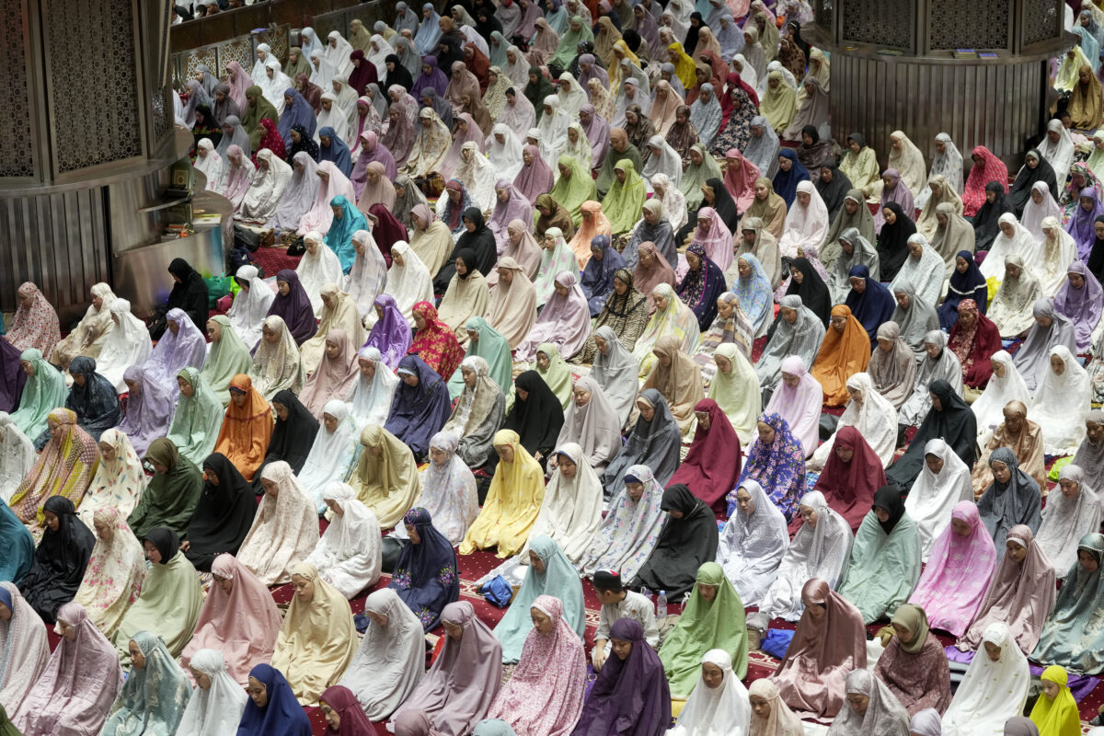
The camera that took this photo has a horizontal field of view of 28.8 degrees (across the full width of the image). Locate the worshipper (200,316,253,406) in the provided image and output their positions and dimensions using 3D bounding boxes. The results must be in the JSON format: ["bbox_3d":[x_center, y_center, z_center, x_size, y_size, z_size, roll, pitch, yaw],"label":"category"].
[{"bbox_3d":[-2.894,-0.089,18.762,0.488,0.781,0.636,10,22,30],"label":"worshipper"}]

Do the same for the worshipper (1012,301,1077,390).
[{"bbox_3d":[4.311,-0.225,18.741,0.530,0.790,0.697,10,22,30],"label":"worshipper"}]

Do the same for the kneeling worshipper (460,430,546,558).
[{"bbox_3d":[-0.349,0.875,16.466,0.510,0.830,0.720,7,19,24],"label":"kneeling worshipper"}]

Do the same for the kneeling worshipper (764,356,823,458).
[{"bbox_3d":[2.133,0.293,18.901,0.453,0.825,0.666,10,21,29],"label":"kneeling worshipper"}]

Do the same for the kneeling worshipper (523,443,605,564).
[{"bbox_3d":[0.091,0.944,15.502,0.532,0.818,0.702,10,22,30],"label":"kneeling worshipper"}]

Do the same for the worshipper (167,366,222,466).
[{"bbox_3d":[-3.027,0.382,18.227,0.470,0.820,0.640,8,19,26],"label":"worshipper"}]

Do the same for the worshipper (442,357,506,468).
[{"bbox_3d":[-0.659,0.319,17.932,0.488,0.819,0.657,10,21,29],"label":"worshipper"}]

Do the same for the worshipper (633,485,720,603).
[{"bbox_3d":[0.899,1.215,15.471,0.520,0.797,0.690,9,17,34],"label":"worshipper"}]

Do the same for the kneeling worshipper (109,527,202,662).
[{"bbox_3d":[-2.651,1.470,14.729,0.500,0.810,0.700,9,20,29],"label":"kneeling worshipper"}]

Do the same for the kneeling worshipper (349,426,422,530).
[{"bbox_3d":[-1.360,0.790,16.918,0.500,0.760,0.680,9,20,29],"label":"kneeling worshipper"}]

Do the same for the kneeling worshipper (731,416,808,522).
[{"bbox_3d":[1.736,0.760,17.158,0.520,0.813,0.690,9,17,34],"label":"kneeling worshipper"}]

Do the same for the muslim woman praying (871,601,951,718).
[{"bbox_3d":[2.392,1.889,14.216,0.474,0.730,0.628,10,21,29],"label":"muslim woman praying"}]

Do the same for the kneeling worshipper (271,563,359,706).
[{"bbox_3d":[-1.536,1.660,13.783,0.520,0.819,0.690,9,17,34],"label":"kneeling worshipper"}]

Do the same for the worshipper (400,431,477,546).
[{"bbox_3d":[-0.828,0.876,16.541,0.490,0.800,0.680,8,19,26],"label":"worshipper"}]

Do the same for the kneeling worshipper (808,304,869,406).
[{"bbox_3d":[2.592,-0.164,19.201,0.500,0.817,0.704,9,21,28],"label":"kneeling worshipper"}]

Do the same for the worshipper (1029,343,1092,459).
[{"bbox_3d":[4.103,0.238,17.303,0.478,0.849,0.702,9,21,27],"label":"worshipper"}]

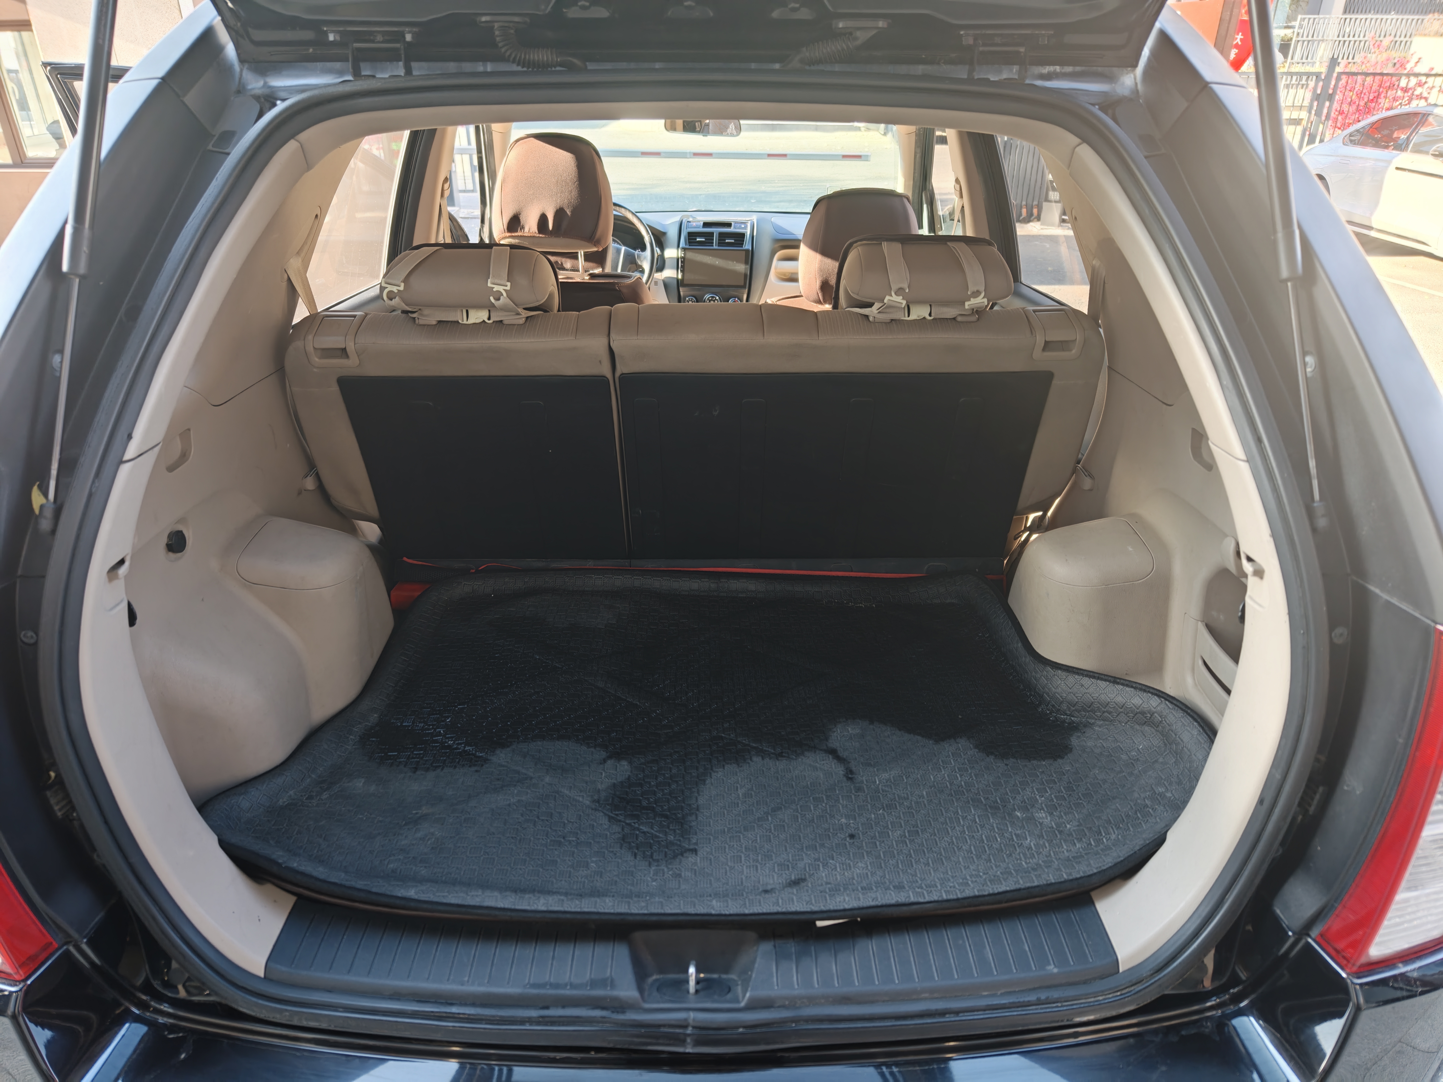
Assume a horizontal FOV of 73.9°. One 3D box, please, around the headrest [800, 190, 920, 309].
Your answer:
[{"bbox_3d":[0.316,-0.674,2.200,0.265,0.235,0.150,0,35,0],"label":"headrest"}]

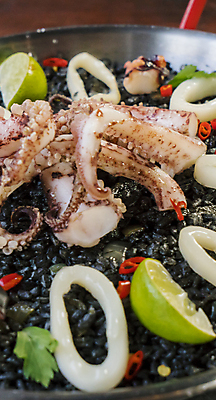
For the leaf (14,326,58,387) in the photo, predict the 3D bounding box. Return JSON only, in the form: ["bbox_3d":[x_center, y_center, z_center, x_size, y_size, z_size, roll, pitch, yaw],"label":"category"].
[{"bbox_3d":[-0.033,0.073,0.544,0.021,0.008,0.031,-12,37,-9],"label":"leaf"}]

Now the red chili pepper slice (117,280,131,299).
[{"bbox_3d":[0.008,0.045,0.583,0.008,0.007,0.009,-4,37,0],"label":"red chili pepper slice"}]

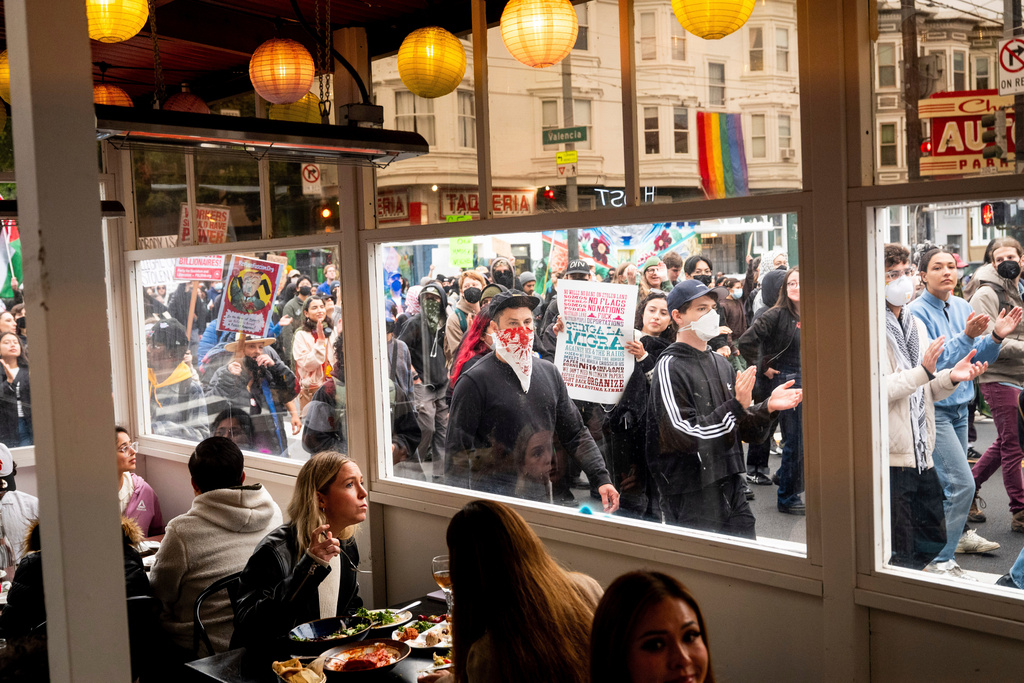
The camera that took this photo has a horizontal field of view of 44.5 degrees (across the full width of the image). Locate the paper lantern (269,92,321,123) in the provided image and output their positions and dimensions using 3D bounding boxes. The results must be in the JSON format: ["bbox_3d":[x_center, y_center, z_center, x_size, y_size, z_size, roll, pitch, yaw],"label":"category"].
[{"bbox_3d":[-0.756,-0.791,4.420,0.200,0.200,0.200,-2,4,0],"label":"paper lantern"}]

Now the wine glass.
[{"bbox_3d":[-0.187,0.740,3.708,0.095,0.200,0.095,-2,4,0],"label":"wine glass"}]

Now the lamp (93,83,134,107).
[{"bbox_3d":[-1.323,-0.730,4.050,0.210,0.205,0.210,-5,5,-40],"label":"lamp"}]

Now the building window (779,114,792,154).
[{"bbox_3d":[10.535,-7.935,48.210,0.837,1.599,0.150,-5,5,-40],"label":"building window"}]

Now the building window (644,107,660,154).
[{"bbox_3d":[5.045,-7.574,45.100,0.530,1.650,0.150,-2,4,2],"label":"building window"}]

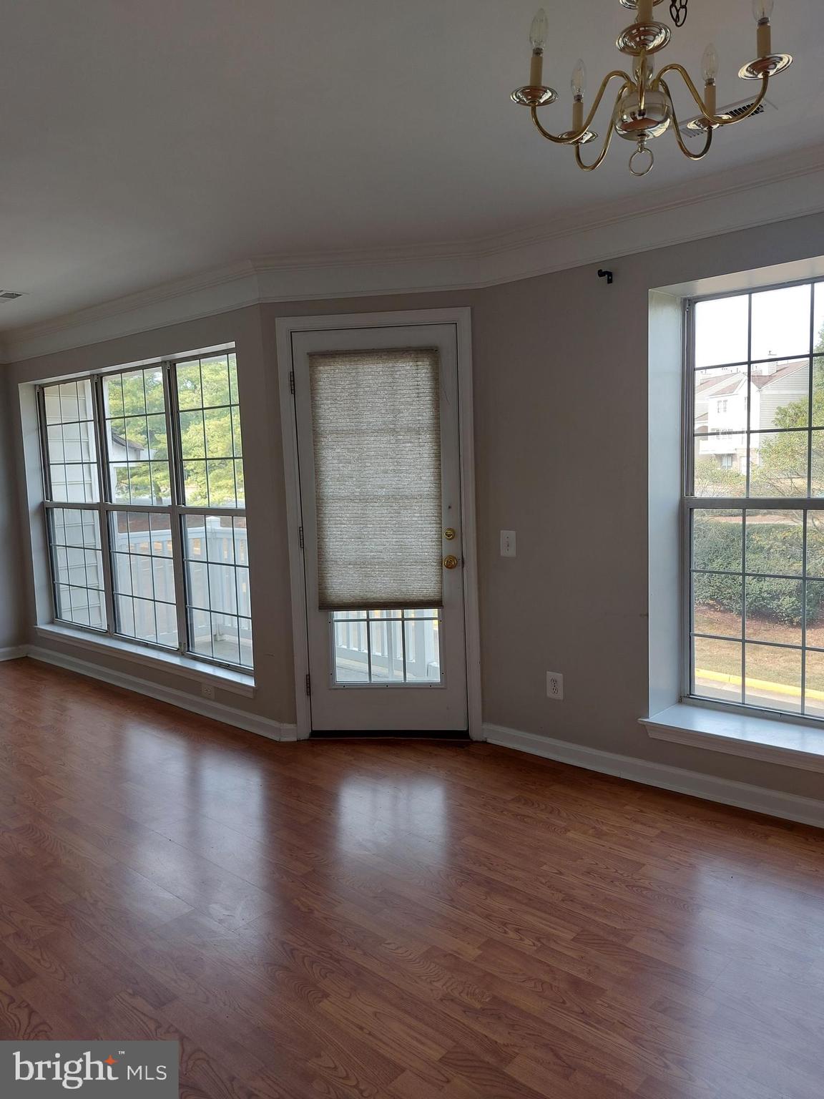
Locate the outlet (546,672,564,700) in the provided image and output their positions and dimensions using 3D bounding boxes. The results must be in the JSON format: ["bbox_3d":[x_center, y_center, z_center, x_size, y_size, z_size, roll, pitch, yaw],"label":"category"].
[{"bbox_3d":[0.681,0.640,3.589,0.081,0.122,0.010,4,9,40],"label":"outlet"}]

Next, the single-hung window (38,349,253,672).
[{"bbox_3d":[-1.741,-0.252,4.918,2.585,1.793,0.090,4,9,40],"label":"single-hung window"}]

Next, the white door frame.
[{"bbox_3d":[-0.153,-0.085,3.870,0.962,2.152,0.120,-1,7,6],"label":"white door frame"}]

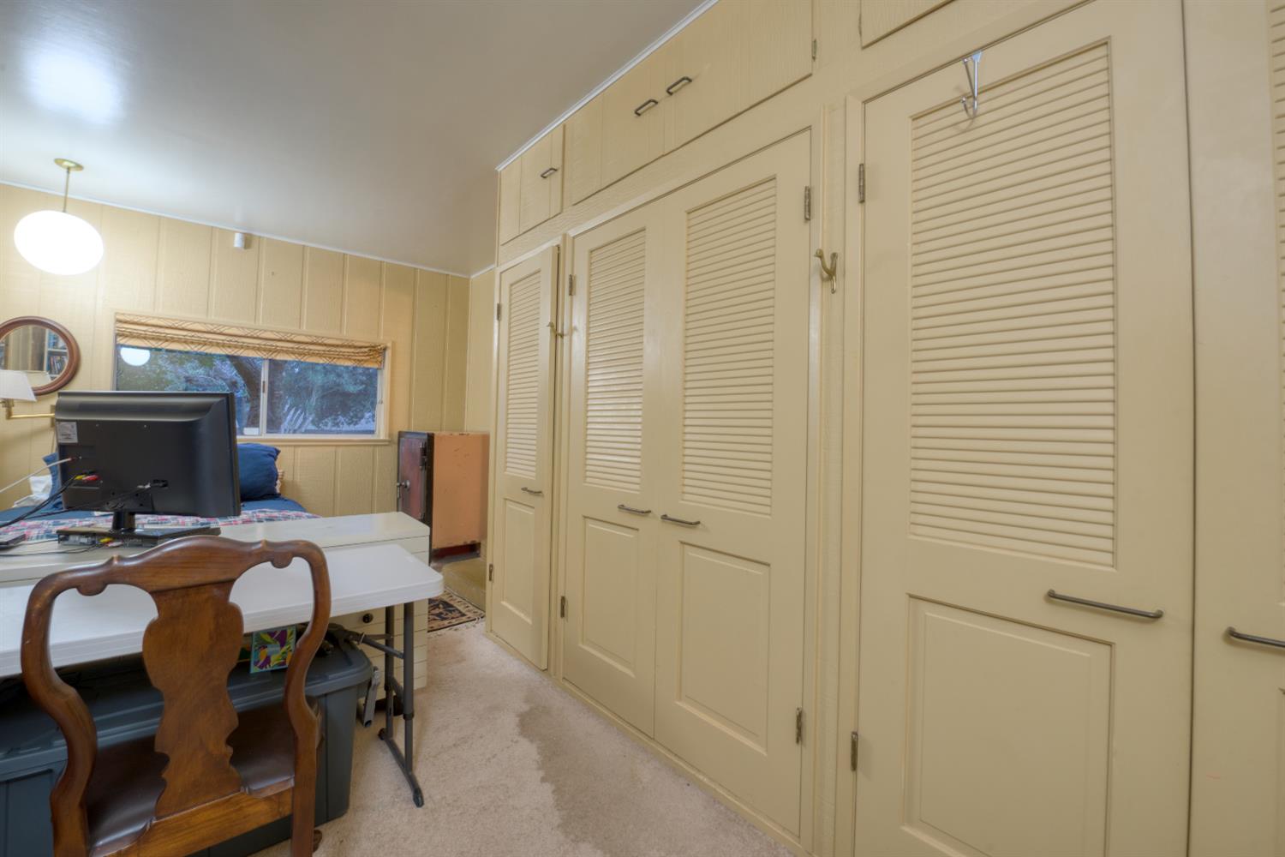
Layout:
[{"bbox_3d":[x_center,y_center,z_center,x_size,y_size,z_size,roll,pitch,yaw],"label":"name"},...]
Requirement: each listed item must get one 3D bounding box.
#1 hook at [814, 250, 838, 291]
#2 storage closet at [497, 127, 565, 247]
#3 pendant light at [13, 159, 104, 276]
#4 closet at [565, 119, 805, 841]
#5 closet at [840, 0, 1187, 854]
[{"bbox_3d":[0.496,-0.428,1.351,0.095,0.114,0.024,1,0,-43],"label":"hook"},{"bbox_3d":[-0.382,-1.230,2.779,0.580,0.440,0.634,1,0,-43],"label":"storage closet"},{"bbox_3d":[-3.251,-1.178,2.803,0.336,0.625,0.336,1,0,-43],"label":"pendant light"},{"bbox_3d":[0.267,0.150,2.070,0.580,2.034,1.204,1,0,-43],"label":"closet"},{"bbox_3d":[0.983,0.161,1.305,0.580,2.034,0.586,1,0,-43],"label":"closet"}]

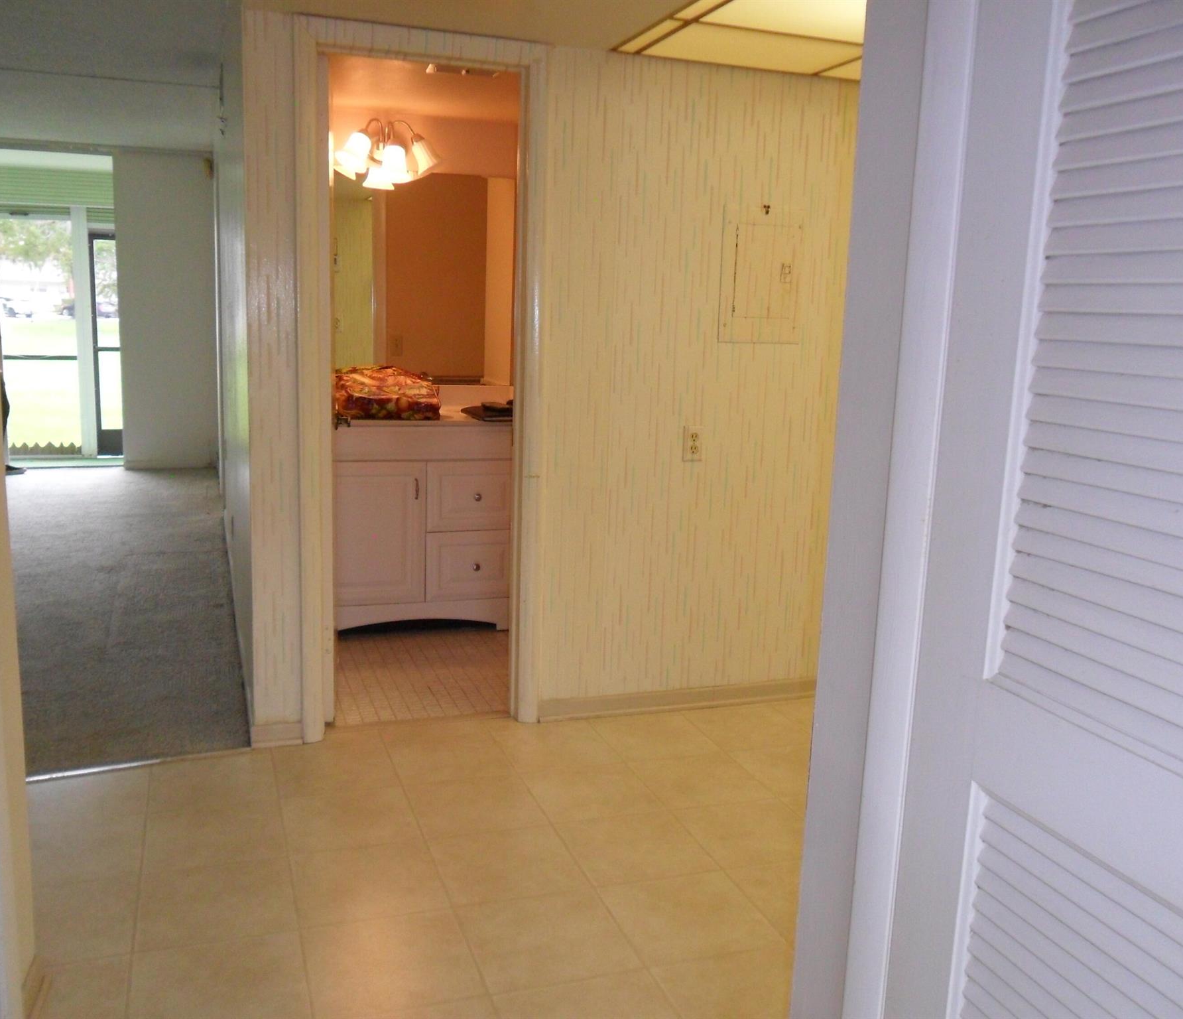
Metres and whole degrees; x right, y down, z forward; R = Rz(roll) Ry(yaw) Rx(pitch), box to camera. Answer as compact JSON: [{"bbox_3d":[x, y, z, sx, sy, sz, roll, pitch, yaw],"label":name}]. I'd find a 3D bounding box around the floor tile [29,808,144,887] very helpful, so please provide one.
[{"bbox_3d":[-1.249,0.828,2.542,0.328,0.012,0.328,-2,10,-19],"label":"floor tile"}]

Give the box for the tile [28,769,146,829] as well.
[{"bbox_3d":[-1.358,0.773,2.849,0.328,0.012,0.328,-2,10,-19],"label":"tile"}]

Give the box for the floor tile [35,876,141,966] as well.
[{"bbox_3d":[-1.140,0.883,2.235,0.328,0.012,0.328,-2,10,-19],"label":"floor tile"}]

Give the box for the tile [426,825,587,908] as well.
[{"bbox_3d":[-0.206,0.861,2.575,0.331,0.010,0.330,-2,10,-19],"label":"tile"}]

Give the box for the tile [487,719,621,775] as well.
[{"bbox_3d":[-0.111,0.739,3.286,0.328,0.012,0.328,-2,10,-19],"label":"tile"}]

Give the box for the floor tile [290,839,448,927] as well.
[{"bbox_3d":[-0.518,0.870,2.465,0.331,0.010,0.330,-2,10,-19],"label":"floor tile"}]

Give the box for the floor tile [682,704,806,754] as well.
[{"bbox_3d":[0.512,0.725,3.518,0.331,0.010,0.330,-2,10,-19],"label":"floor tile"}]

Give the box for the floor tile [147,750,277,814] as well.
[{"bbox_3d":[-1.049,0.767,2.969,0.331,0.010,0.330,-2,10,-19],"label":"floor tile"}]

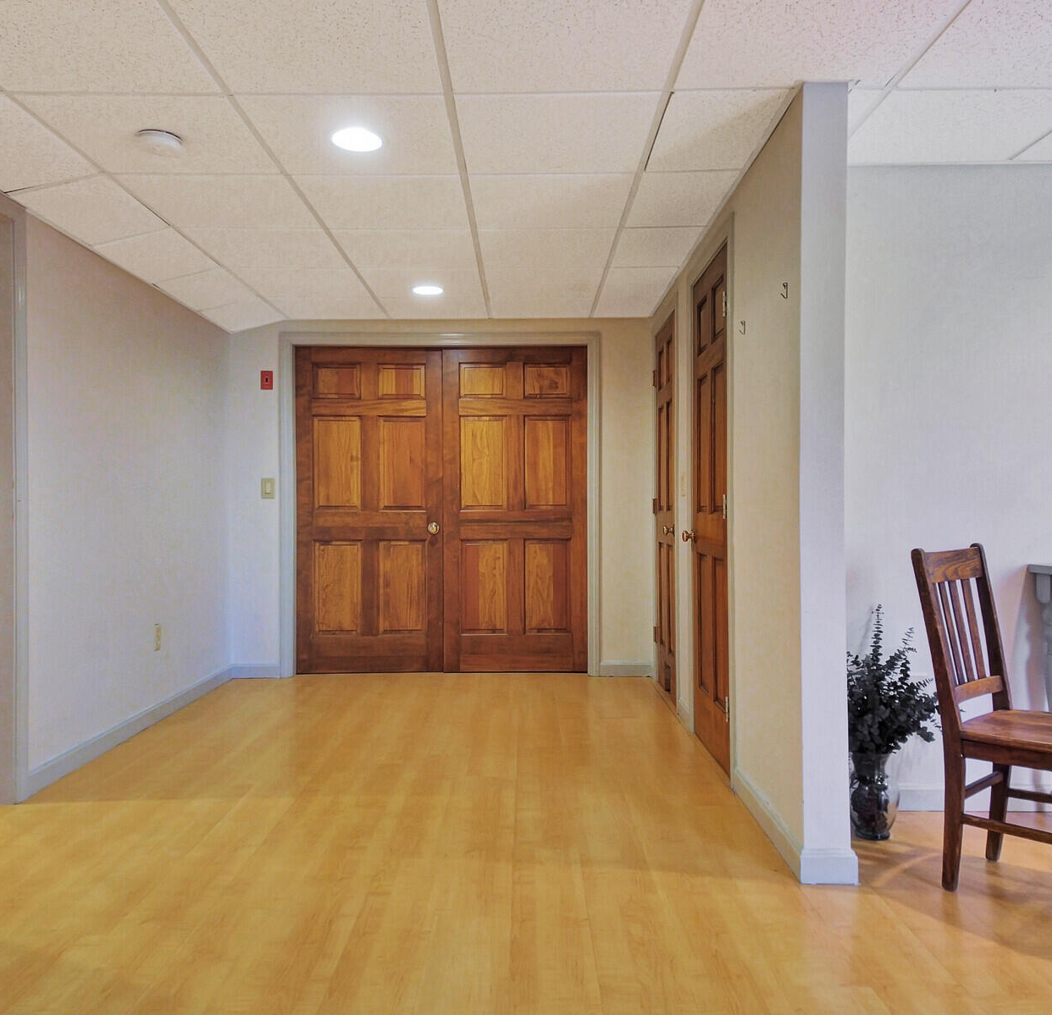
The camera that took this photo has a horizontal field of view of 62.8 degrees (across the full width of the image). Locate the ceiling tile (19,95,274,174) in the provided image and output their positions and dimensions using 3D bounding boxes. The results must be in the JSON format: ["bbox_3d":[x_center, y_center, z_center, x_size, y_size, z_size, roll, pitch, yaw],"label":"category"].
[{"bbox_3d":[-1.166,-1.181,2.737,0.608,0.020,0.561,0,0,0],"label":"ceiling tile"}]

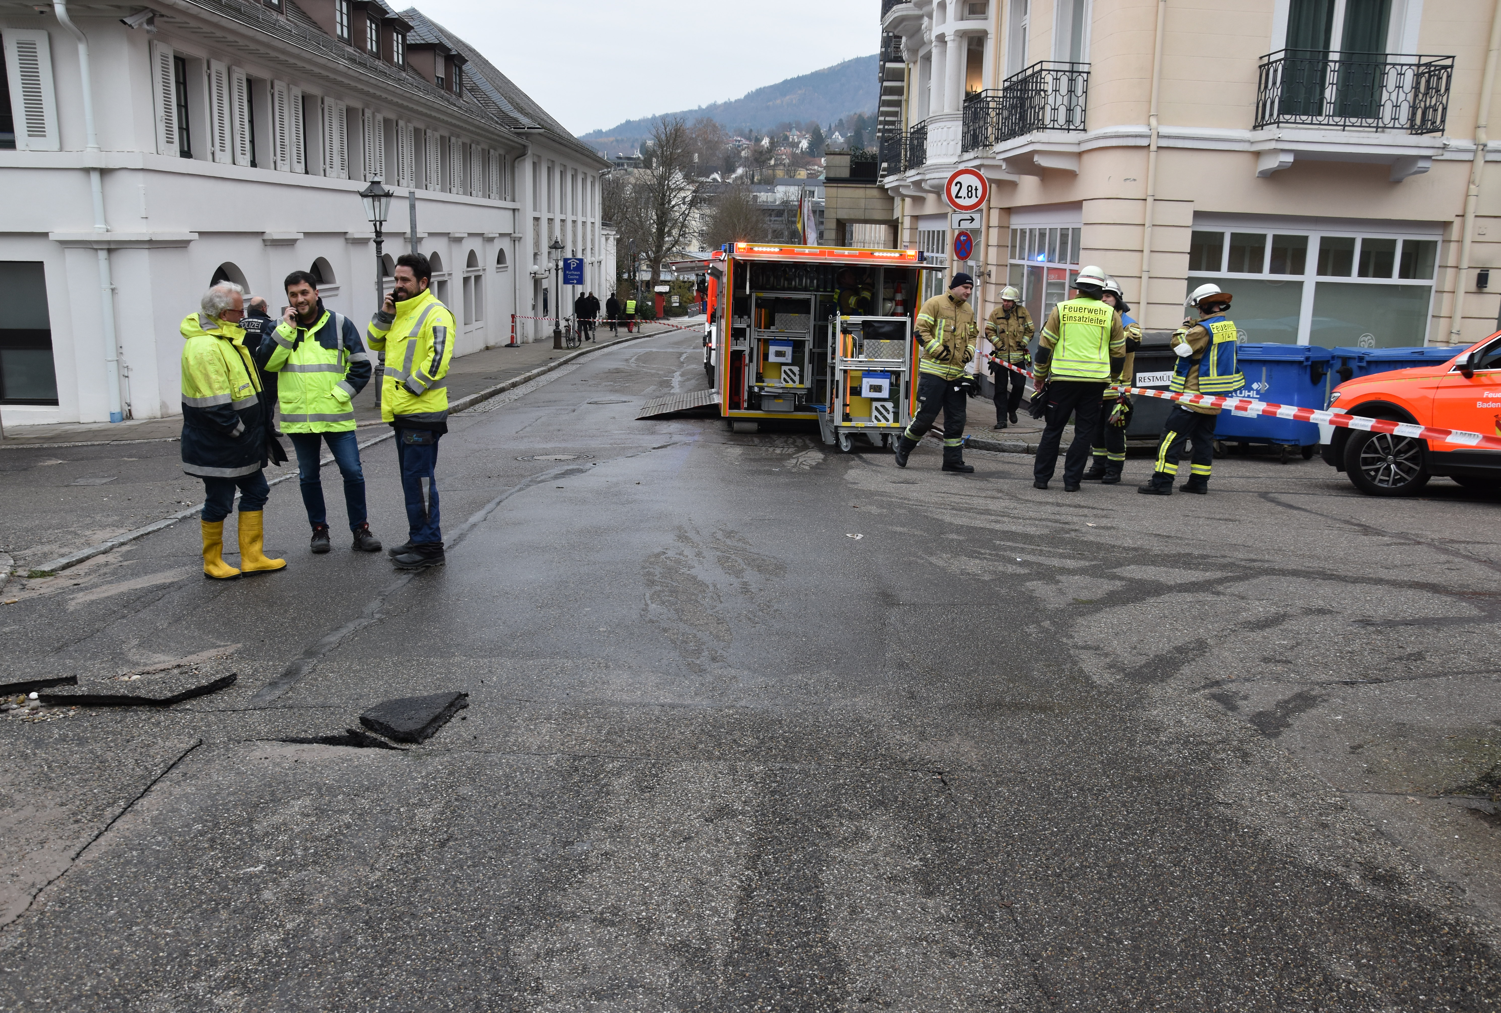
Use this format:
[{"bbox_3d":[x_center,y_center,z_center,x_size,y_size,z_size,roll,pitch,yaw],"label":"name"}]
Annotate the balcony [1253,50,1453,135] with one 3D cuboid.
[{"bbox_3d":[7.052,-4.828,13.311,2.000,0.880,0.660,2,13,1],"label":"balcony"}]

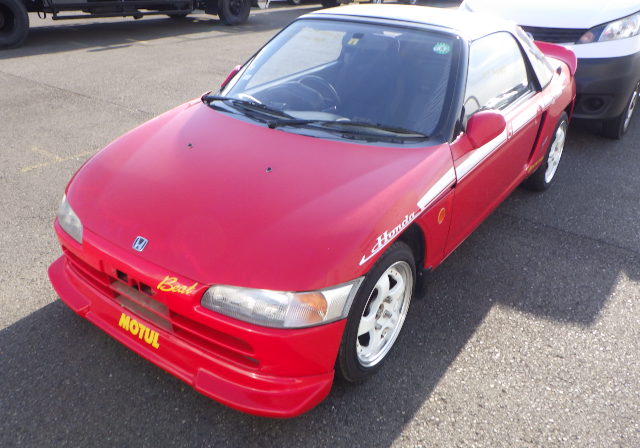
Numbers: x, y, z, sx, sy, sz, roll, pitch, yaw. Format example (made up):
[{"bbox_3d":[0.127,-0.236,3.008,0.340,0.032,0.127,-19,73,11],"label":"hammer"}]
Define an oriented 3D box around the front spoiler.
[{"bbox_3d":[-0.573,0.334,1.854,1.350,0.180,0.320,18,31,32],"label":"front spoiler"}]

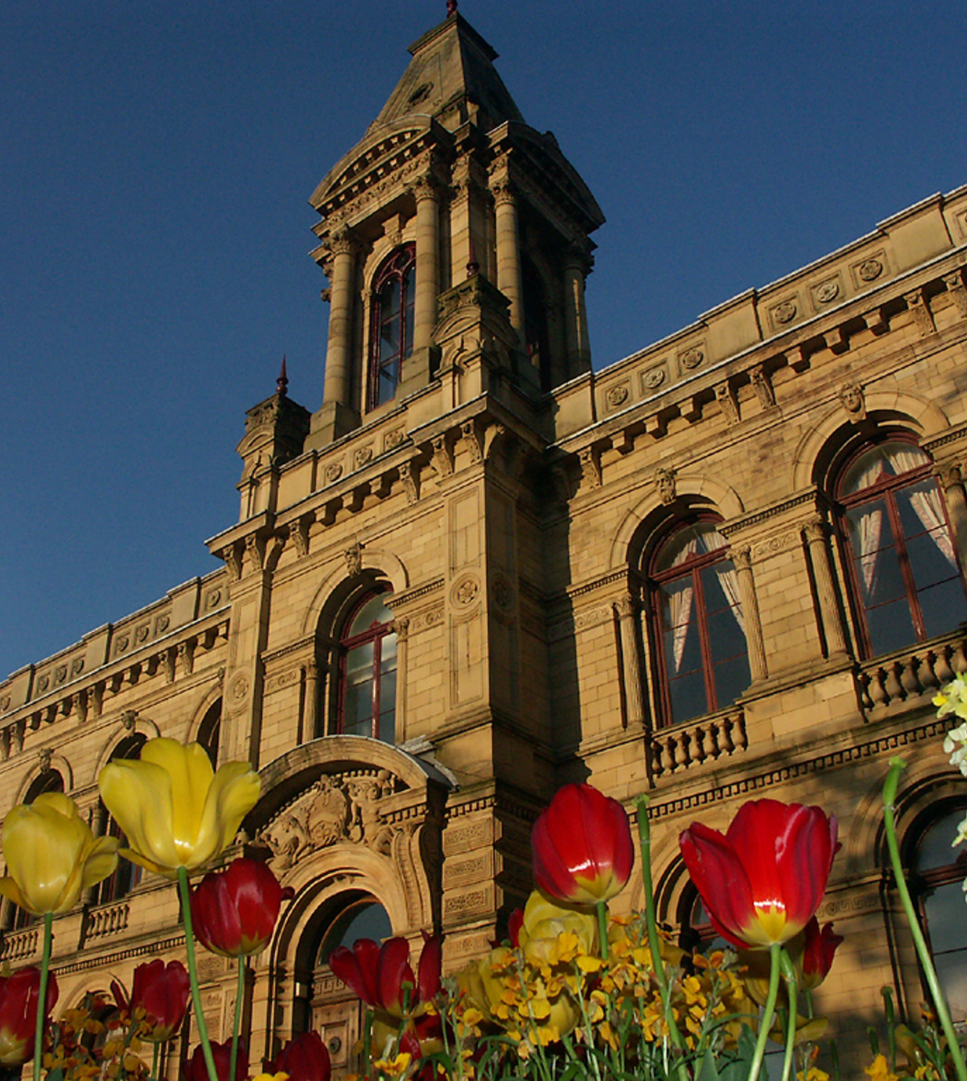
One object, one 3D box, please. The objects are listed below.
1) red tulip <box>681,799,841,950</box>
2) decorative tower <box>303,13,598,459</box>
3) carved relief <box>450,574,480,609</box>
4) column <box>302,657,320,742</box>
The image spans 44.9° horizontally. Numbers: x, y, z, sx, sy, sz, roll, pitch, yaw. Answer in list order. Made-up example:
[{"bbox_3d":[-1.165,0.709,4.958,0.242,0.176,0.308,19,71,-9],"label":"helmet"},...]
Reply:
[{"bbox_3d":[0.141,0.172,0.600,0.080,0.069,0.076,-8,-32,11],"label":"red tulip"},{"bbox_3d":[-0.561,-6.545,25.658,5.590,13.390,5.590,-24,-38,33],"label":"decorative tower"},{"bbox_3d":[-0.249,0.723,16.709,0.546,0.546,0.104,-24,-38,33],"label":"carved relief"},{"bbox_3d":[-2.900,2.962,19.723,0.290,2.050,0.290,-24,-37,33],"label":"column"}]

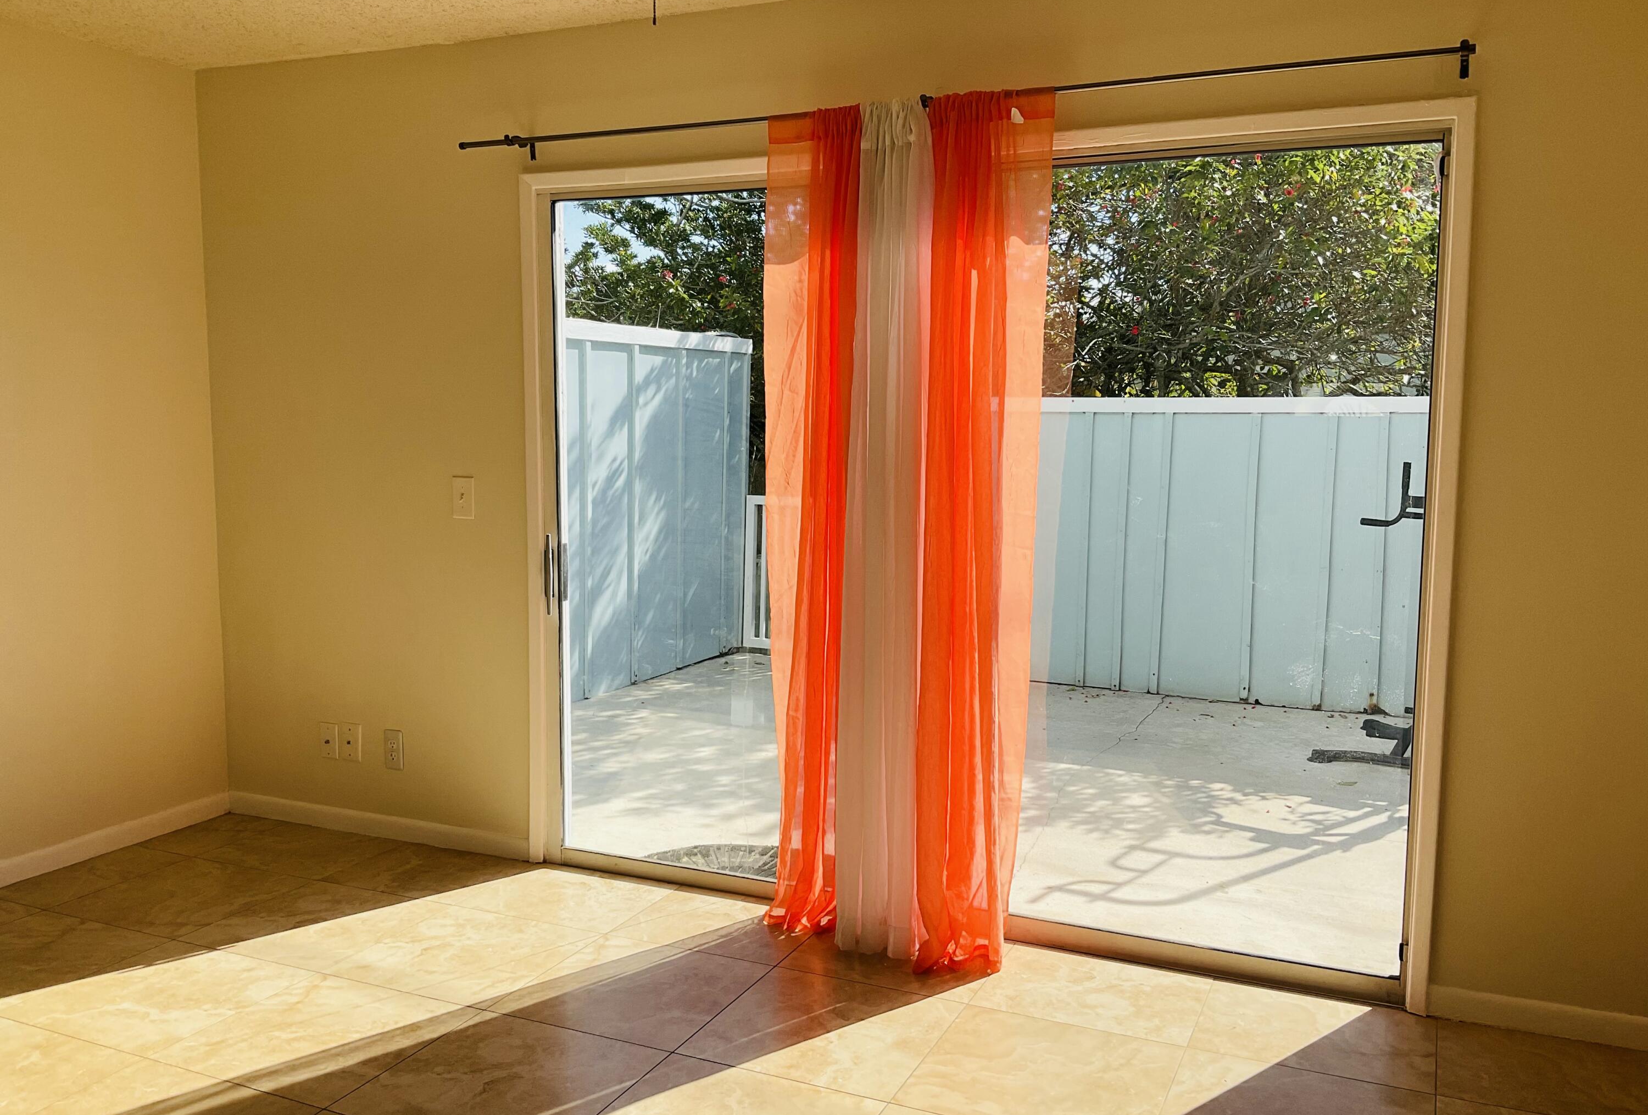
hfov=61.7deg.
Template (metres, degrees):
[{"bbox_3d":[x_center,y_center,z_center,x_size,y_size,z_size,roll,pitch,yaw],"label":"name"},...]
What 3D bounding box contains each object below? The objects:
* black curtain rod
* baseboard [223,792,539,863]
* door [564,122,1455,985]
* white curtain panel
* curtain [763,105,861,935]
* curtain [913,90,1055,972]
[{"bbox_3d":[0.171,-1.127,3.489,2.670,0.068,0.110,3,7,24],"label":"black curtain rod"},{"bbox_3d":[-1.485,0.879,4.511,1.255,0.071,0.018,3,7,24],"label":"baseboard"},{"bbox_3d":[0.293,-0.012,3.691,2.440,2.027,0.095,3,7,24],"label":"door"},{"bbox_3d":[0.167,-0.064,3.509,0.235,2.167,0.160,3,7,24],"label":"white curtain panel"},{"bbox_3d":[-0.046,-0.077,3.644,0.275,2.172,0.100,3,7,24],"label":"curtain"},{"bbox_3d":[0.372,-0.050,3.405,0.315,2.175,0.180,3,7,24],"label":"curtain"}]

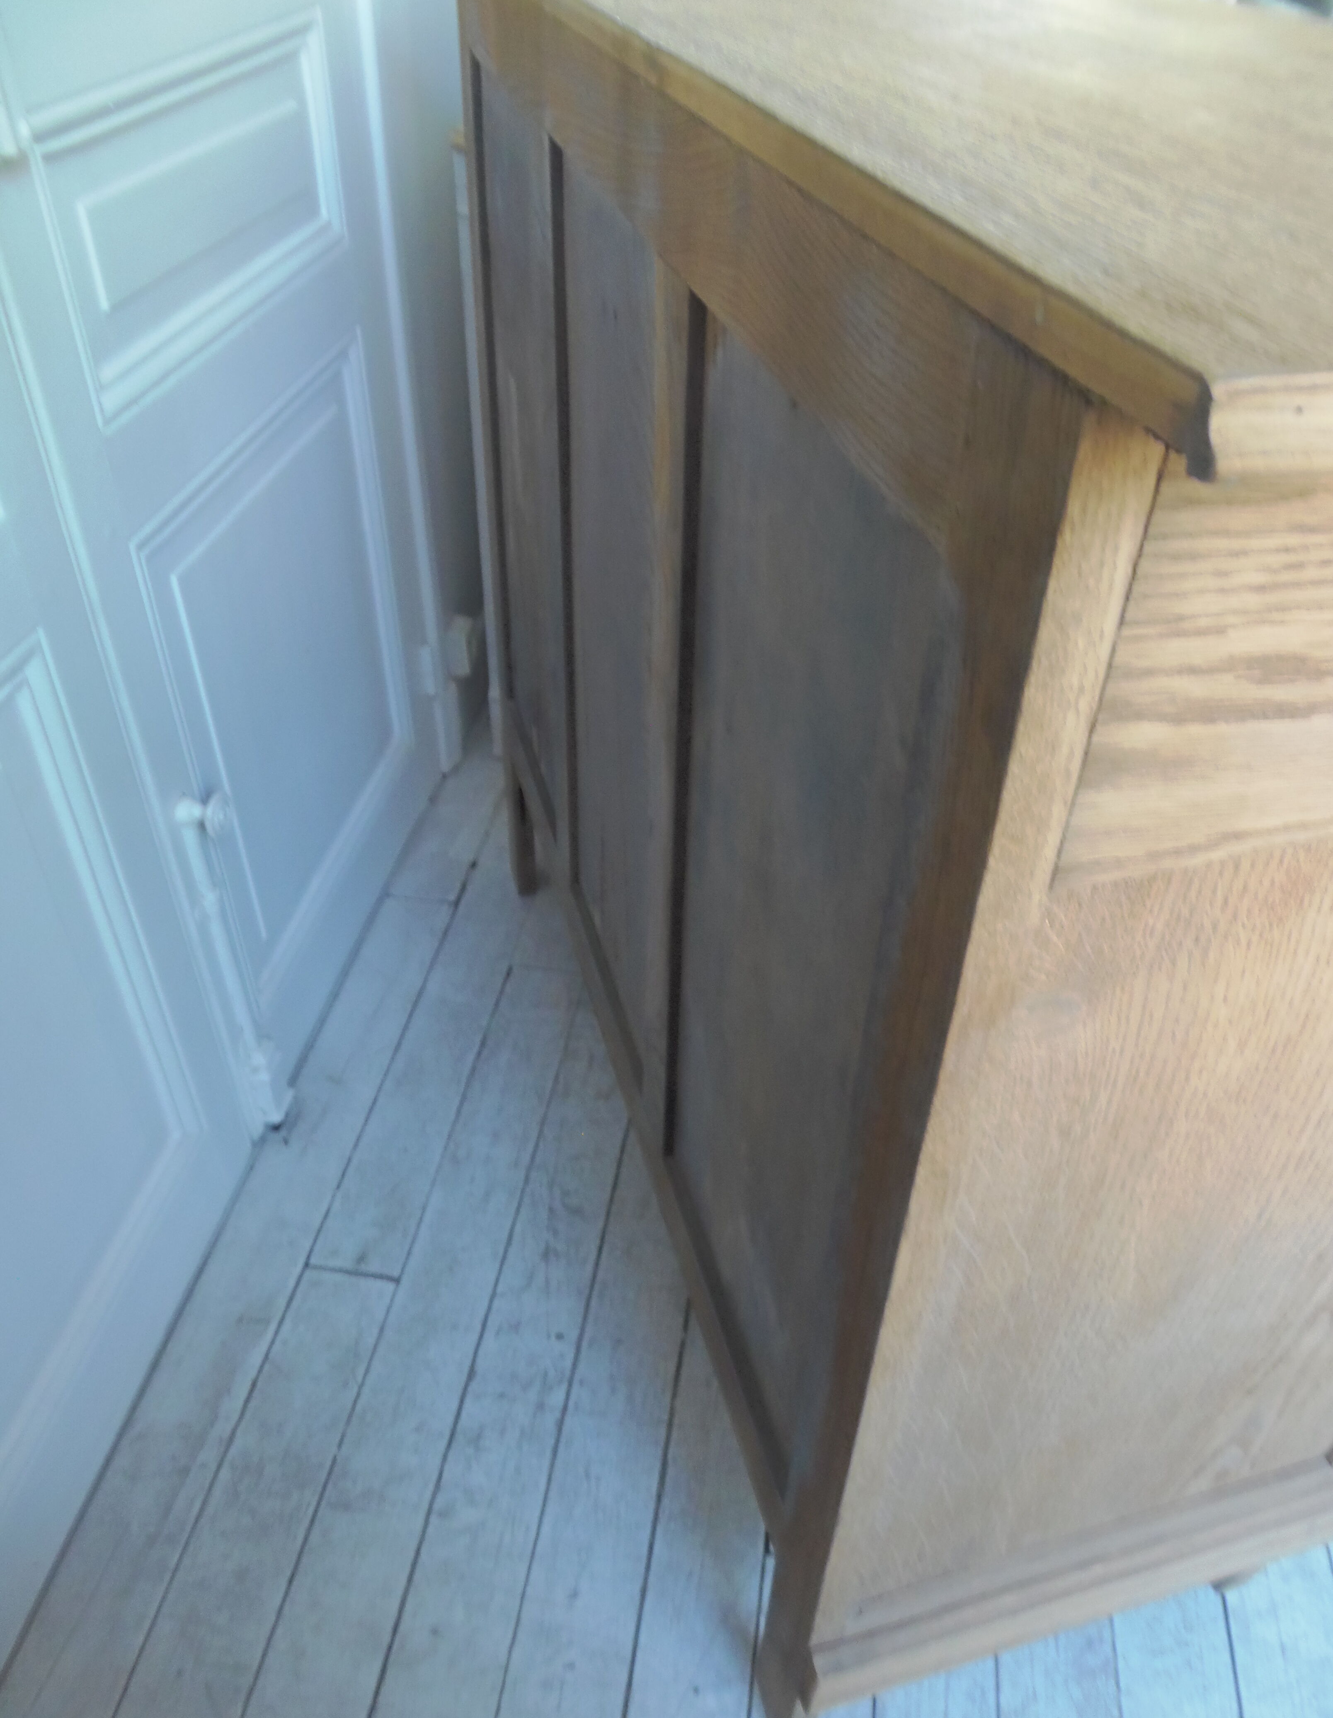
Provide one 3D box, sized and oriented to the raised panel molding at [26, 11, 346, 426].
[{"bbox_3d":[-0.360,-0.549,1.016,0.030,0.196,0.507,7,41,5],"label":"raised panel molding"}]

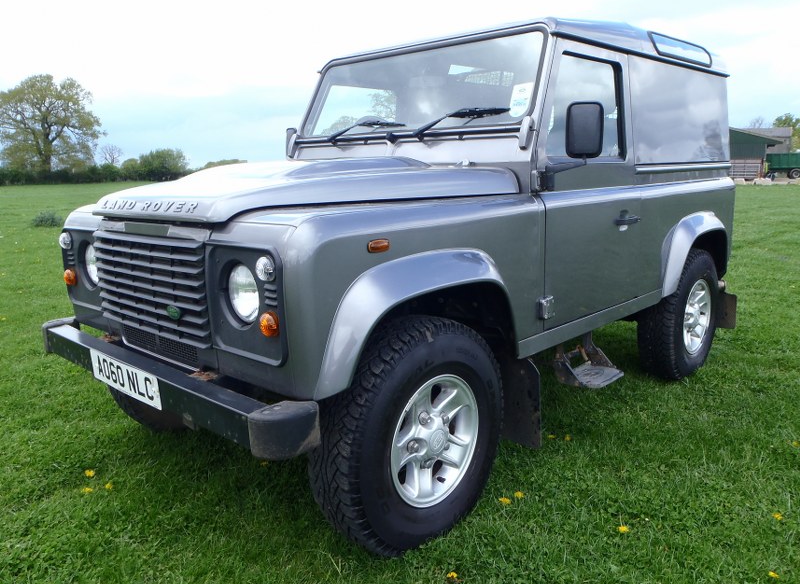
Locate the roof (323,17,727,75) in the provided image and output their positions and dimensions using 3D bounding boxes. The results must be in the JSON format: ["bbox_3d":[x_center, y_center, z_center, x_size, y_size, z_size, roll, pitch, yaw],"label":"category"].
[{"bbox_3d":[0.784,-1.355,3.777,1.480,0.210,2.080,9,15,43],"label":"roof"}]

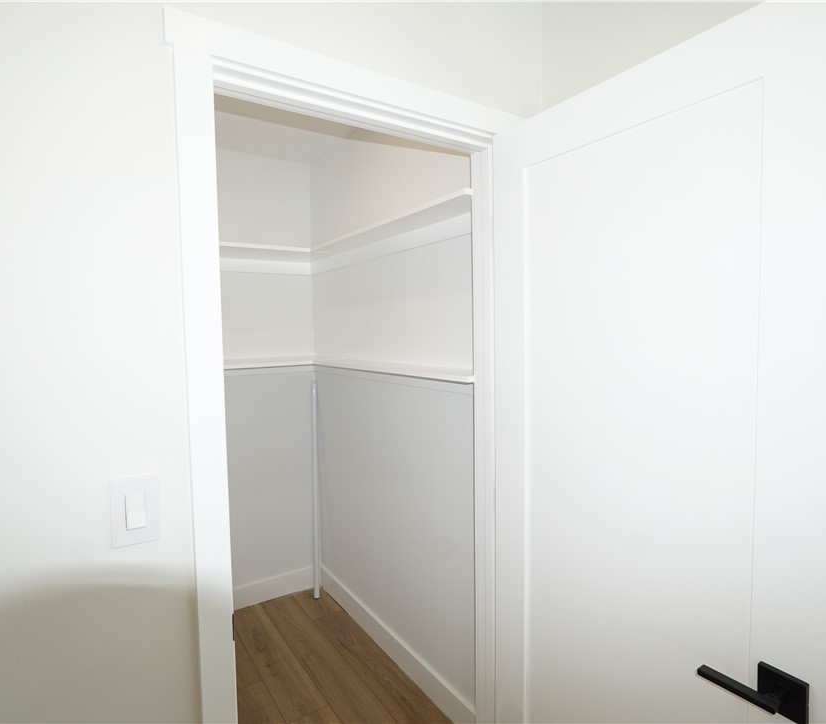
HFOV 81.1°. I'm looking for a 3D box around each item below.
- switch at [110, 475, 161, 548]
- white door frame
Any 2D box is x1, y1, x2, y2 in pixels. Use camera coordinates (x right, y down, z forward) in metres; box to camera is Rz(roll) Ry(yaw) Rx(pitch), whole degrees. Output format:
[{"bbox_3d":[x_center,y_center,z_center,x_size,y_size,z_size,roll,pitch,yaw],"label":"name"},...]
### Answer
[{"bbox_3d":[-0.508,0.273,0.885,0.076,0.121,0.012,-3,4,-33],"label":"switch"},{"bbox_3d":[-0.080,0.395,1.232,0.913,2.120,0.130,-3,4,-33],"label":"white door frame"}]

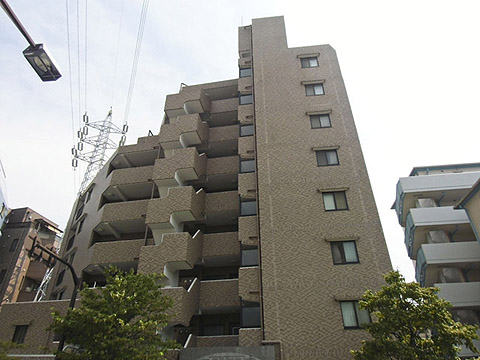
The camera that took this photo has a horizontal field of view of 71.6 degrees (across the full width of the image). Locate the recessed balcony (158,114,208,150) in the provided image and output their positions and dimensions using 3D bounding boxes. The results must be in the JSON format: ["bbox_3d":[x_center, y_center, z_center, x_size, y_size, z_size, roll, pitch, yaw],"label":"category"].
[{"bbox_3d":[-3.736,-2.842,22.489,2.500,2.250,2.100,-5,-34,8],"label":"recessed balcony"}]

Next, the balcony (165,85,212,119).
[{"bbox_3d":[-3.777,-5.365,23.982,2.510,2.020,1.800,-5,-33,7],"label":"balcony"}]

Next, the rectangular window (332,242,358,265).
[{"bbox_3d":[5.134,3.576,16.353,1.218,1.150,0.150,-3,-33,5],"label":"rectangular window"}]

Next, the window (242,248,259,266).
[{"bbox_3d":[0.521,3.996,17.108,0.920,1.010,0.150,-5,-33,7],"label":"window"}]

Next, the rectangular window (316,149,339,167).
[{"bbox_3d":[5.035,-1.264,19.205,1.200,1.130,0.150,-3,-33,5],"label":"rectangular window"}]

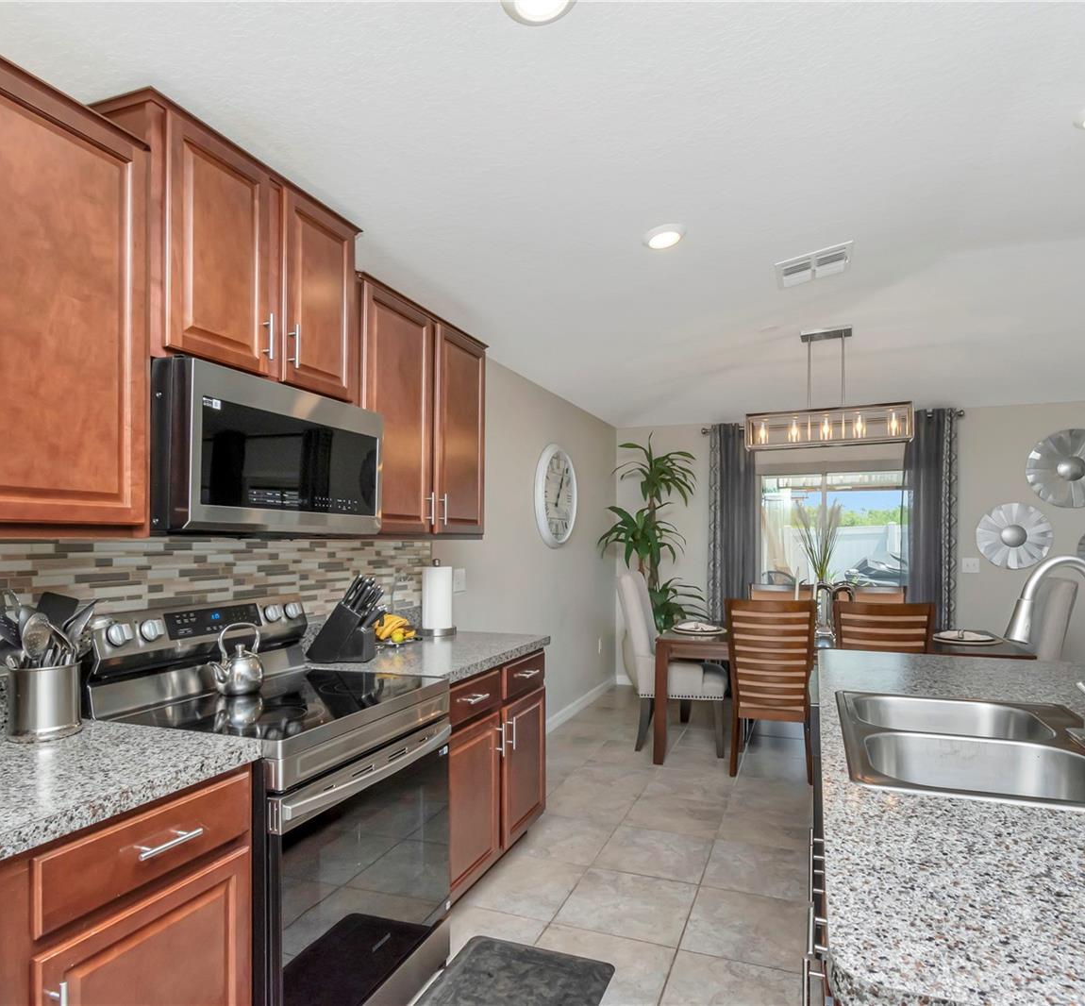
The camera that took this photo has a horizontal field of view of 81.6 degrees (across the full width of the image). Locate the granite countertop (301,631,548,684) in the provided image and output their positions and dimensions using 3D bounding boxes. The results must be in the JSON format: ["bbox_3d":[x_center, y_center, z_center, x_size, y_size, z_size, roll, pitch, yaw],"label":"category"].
[{"bbox_3d":[-0.462,0.663,2.762,0.667,0.040,0.949,-3,-3,23],"label":"granite countertop"}]

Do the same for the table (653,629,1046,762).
[{"bbox_3d":[1.876,1.271,4.157,2.041,0.799,1.014,-1,-2,21],"label":"table"}]

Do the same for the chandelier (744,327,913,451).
[{"bbox_3d":[1.879,-0.746,4.171,0.997,0.799,0.193,-1,-2,21],"label":"chandelier"}]

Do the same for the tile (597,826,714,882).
[{"bbox_3d":[0.500,1.553,2.783,0.456,0.010,0.427,-3,-3,23],"label":"tile"}]

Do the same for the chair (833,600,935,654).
[{"bbox_3d":[1.978,1.105,3.697,0.499,1.072,0.599,-1,-2,21],"label":"chair"}]

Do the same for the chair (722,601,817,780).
[{"bbox_3d":[1.425,1.121,3.893,0.499,1.072,0.599,-1,-2,21],"label":"chair"}]

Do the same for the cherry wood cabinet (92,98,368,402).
[{"bbox_3d":[-1.013,-0.738,2.119,0.343,0.667,0.808,-3,-3,23],"label":"cherry wood cabinet"}]

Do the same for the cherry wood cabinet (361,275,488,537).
[{"bbox_3d":[-0.619,-0.312,2.730,0.348,0.944,0.888,-1,-2,21],"label":"cherry wood cabinet"}]

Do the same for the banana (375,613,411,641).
[{"bbox_3d":[-0.676,0.561,2.827,0.144,0.118,0.175,-4,-4,40],"label":"banana"}]

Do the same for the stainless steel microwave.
[{"bbox_3d":[-0.911,-0.115,1.953,0.431,0.441,0.735,-1,-2,21],"label":"stainless steel microwave"}]

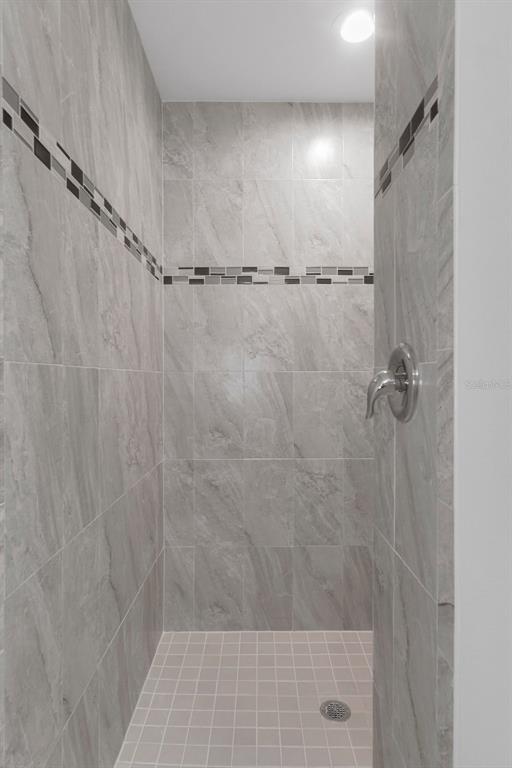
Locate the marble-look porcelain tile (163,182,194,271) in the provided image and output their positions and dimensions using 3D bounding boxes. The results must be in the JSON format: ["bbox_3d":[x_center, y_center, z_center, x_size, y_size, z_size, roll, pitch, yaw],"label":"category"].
[{"bbox_3d":[-0.364,-0.759,1.925,0.139,0.410,0.010,0,1,0],"label":"marble-look porcelain tile"}]

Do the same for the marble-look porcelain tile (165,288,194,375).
[{"bbox_3d":[-0.379,-0.268,2.002,0.149,0.423,0.010,0,1,0],"label":"marble-look porcelain tile"}]

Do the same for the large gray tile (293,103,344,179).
[{"bbox_3d":[0.306,-1.186,1.990,0.245,0.372,0.010,0,1,0],"label":"large gray tile"}]

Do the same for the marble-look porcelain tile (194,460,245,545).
[{"bbox_3d":[-0.175,0.563,1.925,0.232,0.405,0.010,0,1,0],"label":"marble-look porcelain tile"}]

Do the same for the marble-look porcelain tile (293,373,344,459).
[{"bbox_3d":[0.301,0.153,1.956,0.243,0.418,0.010,0,1,0],"label":"marble-look porcelain tile"}]

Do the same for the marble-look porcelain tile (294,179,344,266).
[{"bbox_3d":[0.307,-0.788,1.995,0.245,0.421,0.010,0,1,0],"label":"marble-look porcelain tile"}]

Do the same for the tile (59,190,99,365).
[{"bbox_3d":[-0.444,-0.244,1.029,0.010,0.399,0.201,0,1,0],"label":"tile"}]

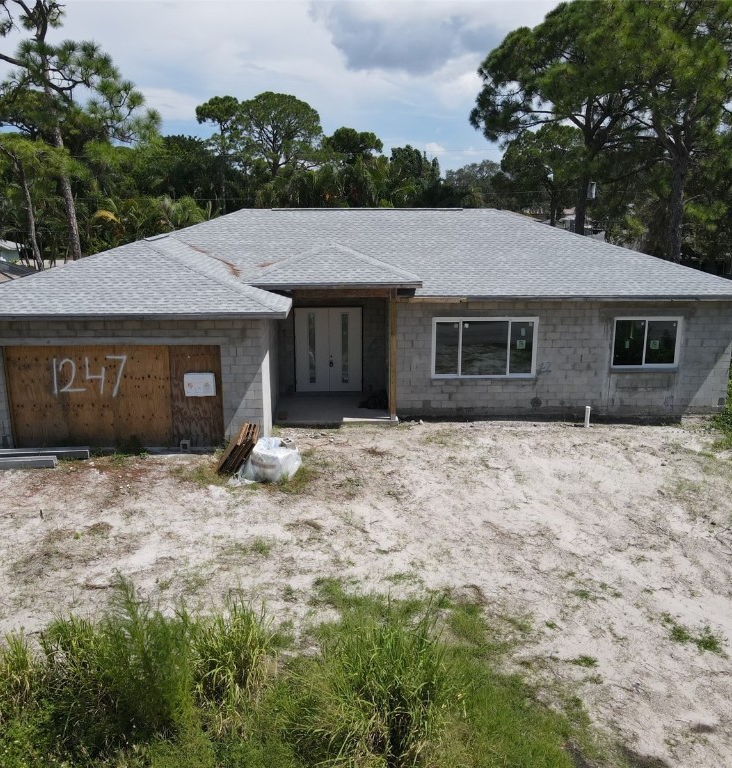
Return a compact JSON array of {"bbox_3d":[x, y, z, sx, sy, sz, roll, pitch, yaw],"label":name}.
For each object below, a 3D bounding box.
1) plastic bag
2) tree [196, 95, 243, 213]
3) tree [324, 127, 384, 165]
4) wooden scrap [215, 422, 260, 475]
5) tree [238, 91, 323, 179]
[{"bbox_3d":[-1.944,1.561,14.845,1.020,0.620,1.000,11,17,41],"label":"plastic bag"},{"bbox_3d":[-9.648,-12.463,48.292,3.186,13.452,3.186,0,13,-1],"label":"tree"},{"bbox_3d":[-0.862,-13.498,55.384,4.795,12.346,4.795,0,13,-1],"label":"tree"},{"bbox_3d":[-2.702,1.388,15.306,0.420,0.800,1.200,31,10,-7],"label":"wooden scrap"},{"bbox_3d":[-6.413,-14.719,55.017,6.822,14.914,6.822,0,13,-1],"label":"tree"}]

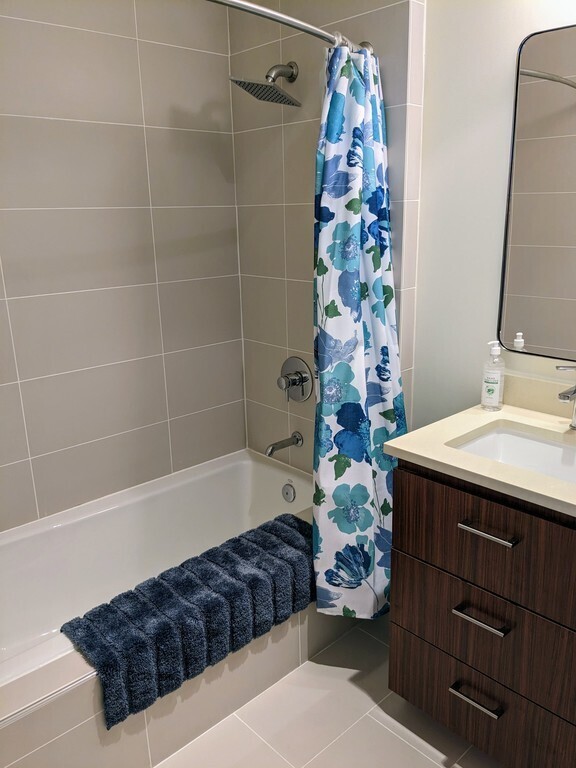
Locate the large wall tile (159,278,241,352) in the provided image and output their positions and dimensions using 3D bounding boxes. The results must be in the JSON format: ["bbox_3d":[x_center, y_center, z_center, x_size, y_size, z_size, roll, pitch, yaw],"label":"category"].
[{"bbox_3d":[-0.385,-0.319,2.691,0.434,0.302,0.012,-15,21,-40],"label":"large wall tile"}]

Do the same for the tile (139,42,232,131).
[{"bbox_3d":[-0.404,-1.195,2.437,0.434,0.302,0.012,-15,21,-40],"label":"tile"}]

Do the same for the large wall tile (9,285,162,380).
[{"bbox_3d":[-0.774,-0.215,2.368,0.611,0.305,0.010,-15,21,-40],"label":"large wall tile"}]

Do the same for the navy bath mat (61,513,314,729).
[{"bbox_3d":[-0.246,0.712,1.958,0.917,0.230,0.290,-15,21,-40],"label":"navy bath mat"}]

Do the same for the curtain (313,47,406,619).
[{"bbox_3d":[0.230,-0.131,1.992,0.340,1.840,0.270,-15,21,-40],"label":"curtain"}]

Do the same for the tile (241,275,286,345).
[{"bbox_3d":[-0.107,-0.332,2.715,0.012,0.302,0.320,-15,21,-40],"label":"tile"}]

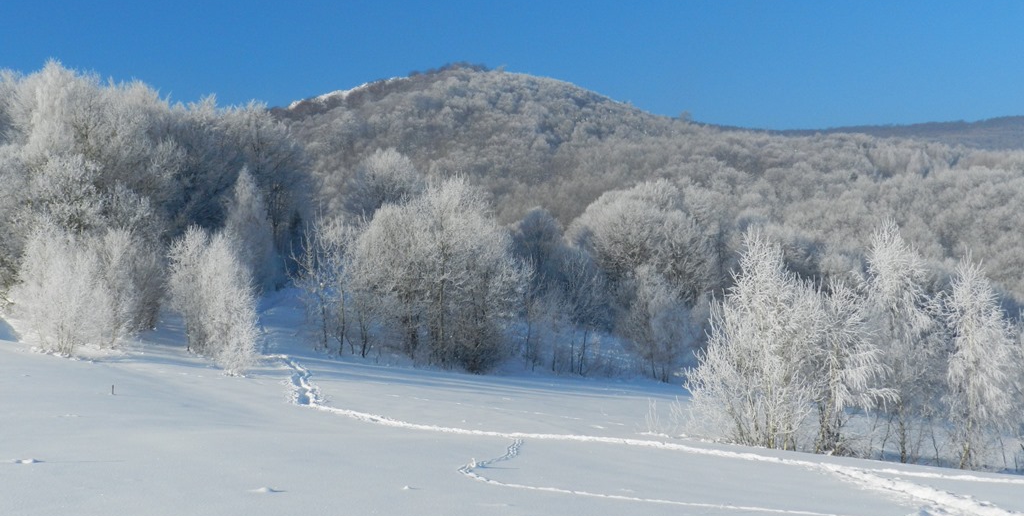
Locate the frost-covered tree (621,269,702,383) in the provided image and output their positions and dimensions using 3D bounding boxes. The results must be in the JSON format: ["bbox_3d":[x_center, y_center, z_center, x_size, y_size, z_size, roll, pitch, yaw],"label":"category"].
[{"bbox_3d":[5.590,2.480,42.000,3.050,4.350,2.900,0,0,0],"label":"frost-covered tree"}]

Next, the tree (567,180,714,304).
[{"bbox_3d":[8.230,-0.290,72.000,9.200,9.300,8.600,0,0,0],"label":"tree"}]

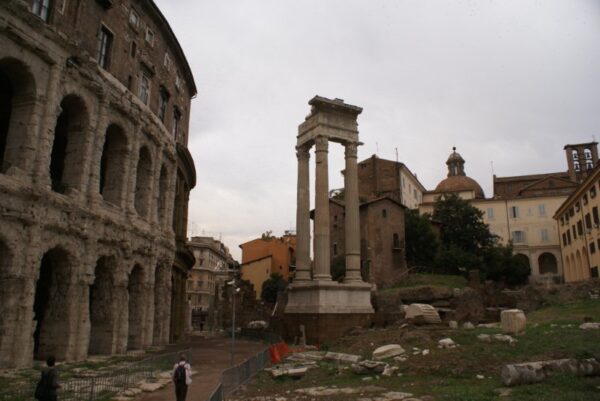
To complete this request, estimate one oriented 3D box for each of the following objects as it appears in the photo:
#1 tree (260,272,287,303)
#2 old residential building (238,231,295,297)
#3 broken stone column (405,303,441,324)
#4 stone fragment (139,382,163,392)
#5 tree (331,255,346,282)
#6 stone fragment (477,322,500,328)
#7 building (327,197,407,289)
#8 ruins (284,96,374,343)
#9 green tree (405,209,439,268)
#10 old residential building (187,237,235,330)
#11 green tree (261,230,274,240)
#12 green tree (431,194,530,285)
[{"bbox_3d":[-3.615,11.732,60.801,3.700,3.979,3.500,0,-13,0],"label":"tree"},{"bbox_3d":[-4.752,12.774,82.444,9.800,12.237,9.000,-2,-13,10],"label":"old residential building"},{"bbox_3d":[8.386,7.738,30.442,2.000,1.378,1.600,9,-15,-34],"label":"broken stone column"},{"bbox_3d":[-5.258,6.571,15.958,1.000,0.280,0.800,5,-13,-19],"label":"stone fragment"},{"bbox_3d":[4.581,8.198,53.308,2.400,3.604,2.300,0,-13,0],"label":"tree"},{"bbox_3d":[10.681,7.089,25.485,1.400,0.301,0.700,-5,-14,21],"label":"stone fragment"},{"bbox_3d":[7.355,6.227,62.122,10.600,11.832,9.000,5,-14,-21],"label":"building"},{"bbox_3d":[2.838,1.934,46.104,6.500,23.600,6.500,8,-15,-29],"label":"ruins"},{"bbox_3d":[17.242,5.324,63.054,4.800,8.585,4.800,-3,-13,15],"label":"green tree"},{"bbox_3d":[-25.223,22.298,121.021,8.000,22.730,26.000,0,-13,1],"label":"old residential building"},{"bbox_3d":[-5.748,6.166,79.368,2.400,1.775,2.000,0,-13,0],"label":"green tree"},{"bbox_3d":[24.358,5.385,60.578,12.000,11.884,9.500,-5,-14,21],"label":"green tree"}]

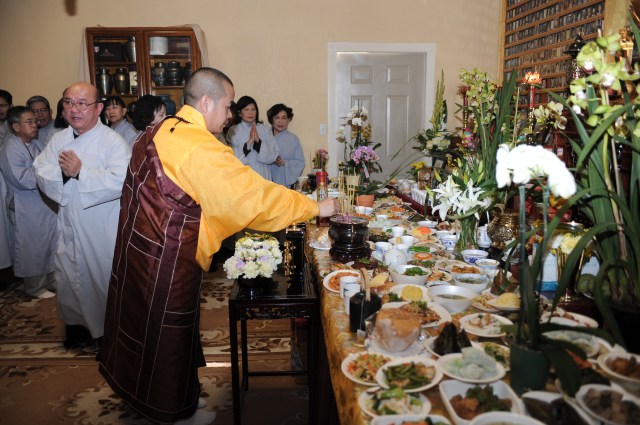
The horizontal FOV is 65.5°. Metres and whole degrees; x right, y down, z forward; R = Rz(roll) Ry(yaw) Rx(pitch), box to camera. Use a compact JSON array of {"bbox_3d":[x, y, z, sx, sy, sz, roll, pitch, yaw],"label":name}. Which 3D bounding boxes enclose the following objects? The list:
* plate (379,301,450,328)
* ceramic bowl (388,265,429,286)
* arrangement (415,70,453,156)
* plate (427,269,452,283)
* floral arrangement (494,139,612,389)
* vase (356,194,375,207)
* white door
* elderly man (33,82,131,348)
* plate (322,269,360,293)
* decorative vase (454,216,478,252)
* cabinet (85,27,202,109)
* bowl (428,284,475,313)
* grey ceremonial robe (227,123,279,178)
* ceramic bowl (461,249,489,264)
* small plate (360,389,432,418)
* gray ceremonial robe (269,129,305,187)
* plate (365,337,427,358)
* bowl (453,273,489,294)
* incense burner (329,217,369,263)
[{"bbox_3d":[0.304,0.330,1.588,0.230,0.035,0.230,-1,11,0],"label":"plate"},{"bbox_3d":[0.354,0.249,1.964,0.162,0.060,0.162,-1,11,0],"label":"ceramic bowl"},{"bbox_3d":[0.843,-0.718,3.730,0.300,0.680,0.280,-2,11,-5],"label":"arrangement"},{"bbox_3d":[0.469,0.254,1.993,0.140,0.030,0.140,-1,11,0],"label":"plate"},{"bbox_3d":[0.535,0.131,1.145,0.260,0.590,0.220,-2,11,-5],"label":"floral arrangement"},{"bbox_3d":[0.340,-0.084,3.633,0.128,0.100,0.128,-2,11,-5],"label":"vase"},{"bbox_3d":[0.640,-0.663,5.212,1.080,2.133,0.090,-1,11,-3],"label":"white door"},{"bbox_3d":[-1.379,0.052,2.960,0.550,1.610,0.420,-2,11,-8],"label":"elderly man"},{"bbox_3d":[0.092,0.272,1.983,0.163,0.030,0.163,-1,11,-3],"label":"plate"},{"bbox_3d":[0.704,0.098,2.367,0.120,0.220,0.120,-1,11,-3],"label":"decorative vase"},{"bbox_3d":[-1.595,-0.619,4.875,1.020,2.210,0.400,-1,11,-3],"label":"cabinet"},{"bbox_3d":[0.463,0.305,1.735,0.168,0.062,0.168,0,11,0],"label":"bowl"},{"bbox_3d":[-0.582,-0.167,4.426,0.480,1.282,0.360,-2,11,-9],"label":"grey ceremonial robe"},{"bbox_3d":[0.696,0.198,2.233,0.122,0.054,0.122,-1,11,0],"label":"ceramic bowl"},{"bbox_3d":[0.165,0.415,1.089,0.168,0.035,0.168,-1,11,0],"label":"small plate"},{"bbox_3d":[-0.334,-0.112,4.259,0.450,1.160,0.340,-1,11,0],"label":"gray ceremonial robe"},{"bbox_3d":[0.216,0.388,1.422,0.172,0.022,0.172,0,11,0],"label":"plate"},{"bbox_3d":[0.575,0.273,1.907,0.133,0.056,0.133,0,11,0],"label":"bowl"},{"bbox_3d":[0.144,0.123,2.370,0.204,0.178,0.204,-1,11,-3],"label":"incense burner"}]

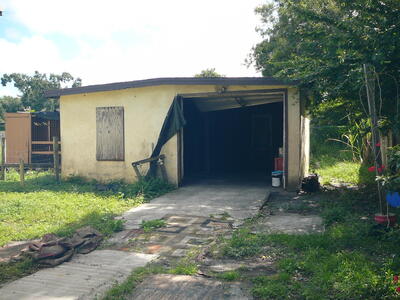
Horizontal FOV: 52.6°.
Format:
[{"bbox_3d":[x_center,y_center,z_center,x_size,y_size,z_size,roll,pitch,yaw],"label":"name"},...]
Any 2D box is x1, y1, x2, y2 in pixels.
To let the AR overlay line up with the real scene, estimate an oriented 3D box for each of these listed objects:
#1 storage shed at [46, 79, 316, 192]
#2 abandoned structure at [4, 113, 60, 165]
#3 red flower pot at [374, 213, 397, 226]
[{"bbox_3d":[0.237,-0.638,13.245,6.900,2.680,7.000,1,3,17],"label":"storage shed"},{"bbox_3d":[-5.650,-0.448,15.396,2.600,1.930,2.000,0,3,5],"label":"abandoned structure"},{"bbox_3d":[2.760,1.028,6.007,0.310,0.160,0.310,0,3,0],"label":"red flower pot"}]

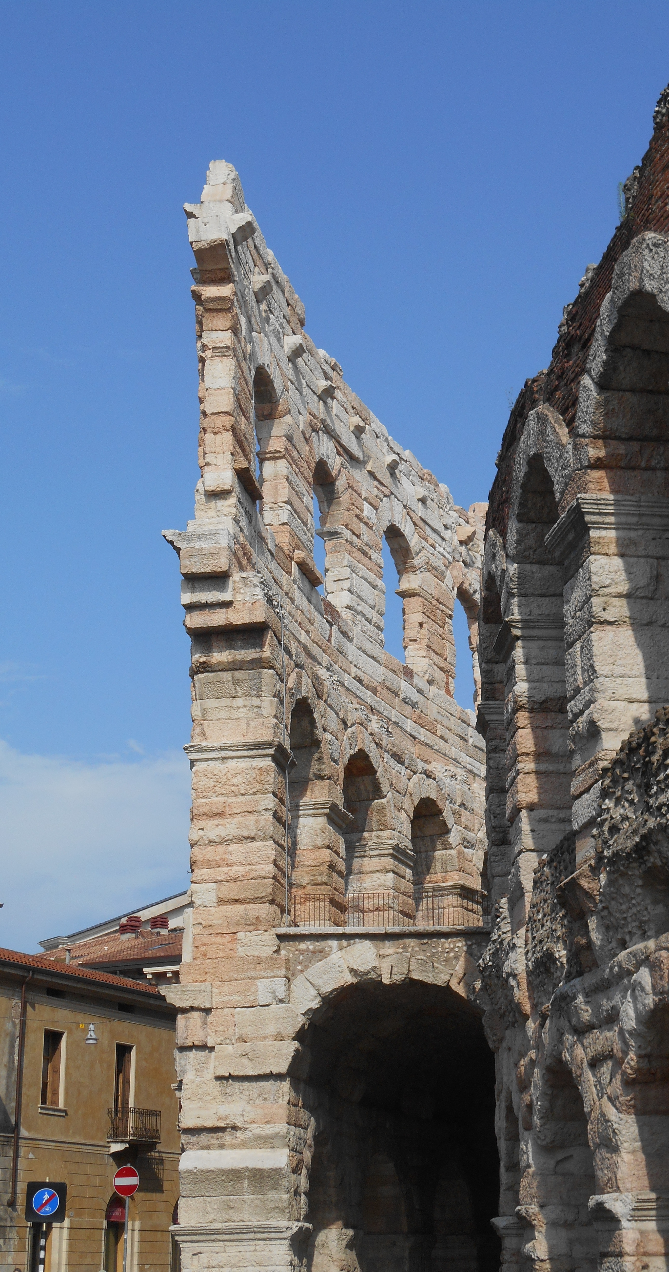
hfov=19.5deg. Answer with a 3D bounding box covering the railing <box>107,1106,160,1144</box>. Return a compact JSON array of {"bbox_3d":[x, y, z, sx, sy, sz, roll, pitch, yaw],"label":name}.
[{"bbox_3d":[-6.068,14.851,59.039,0.816,0.937,1.700,-9,-20,26],"label":"railing"}]

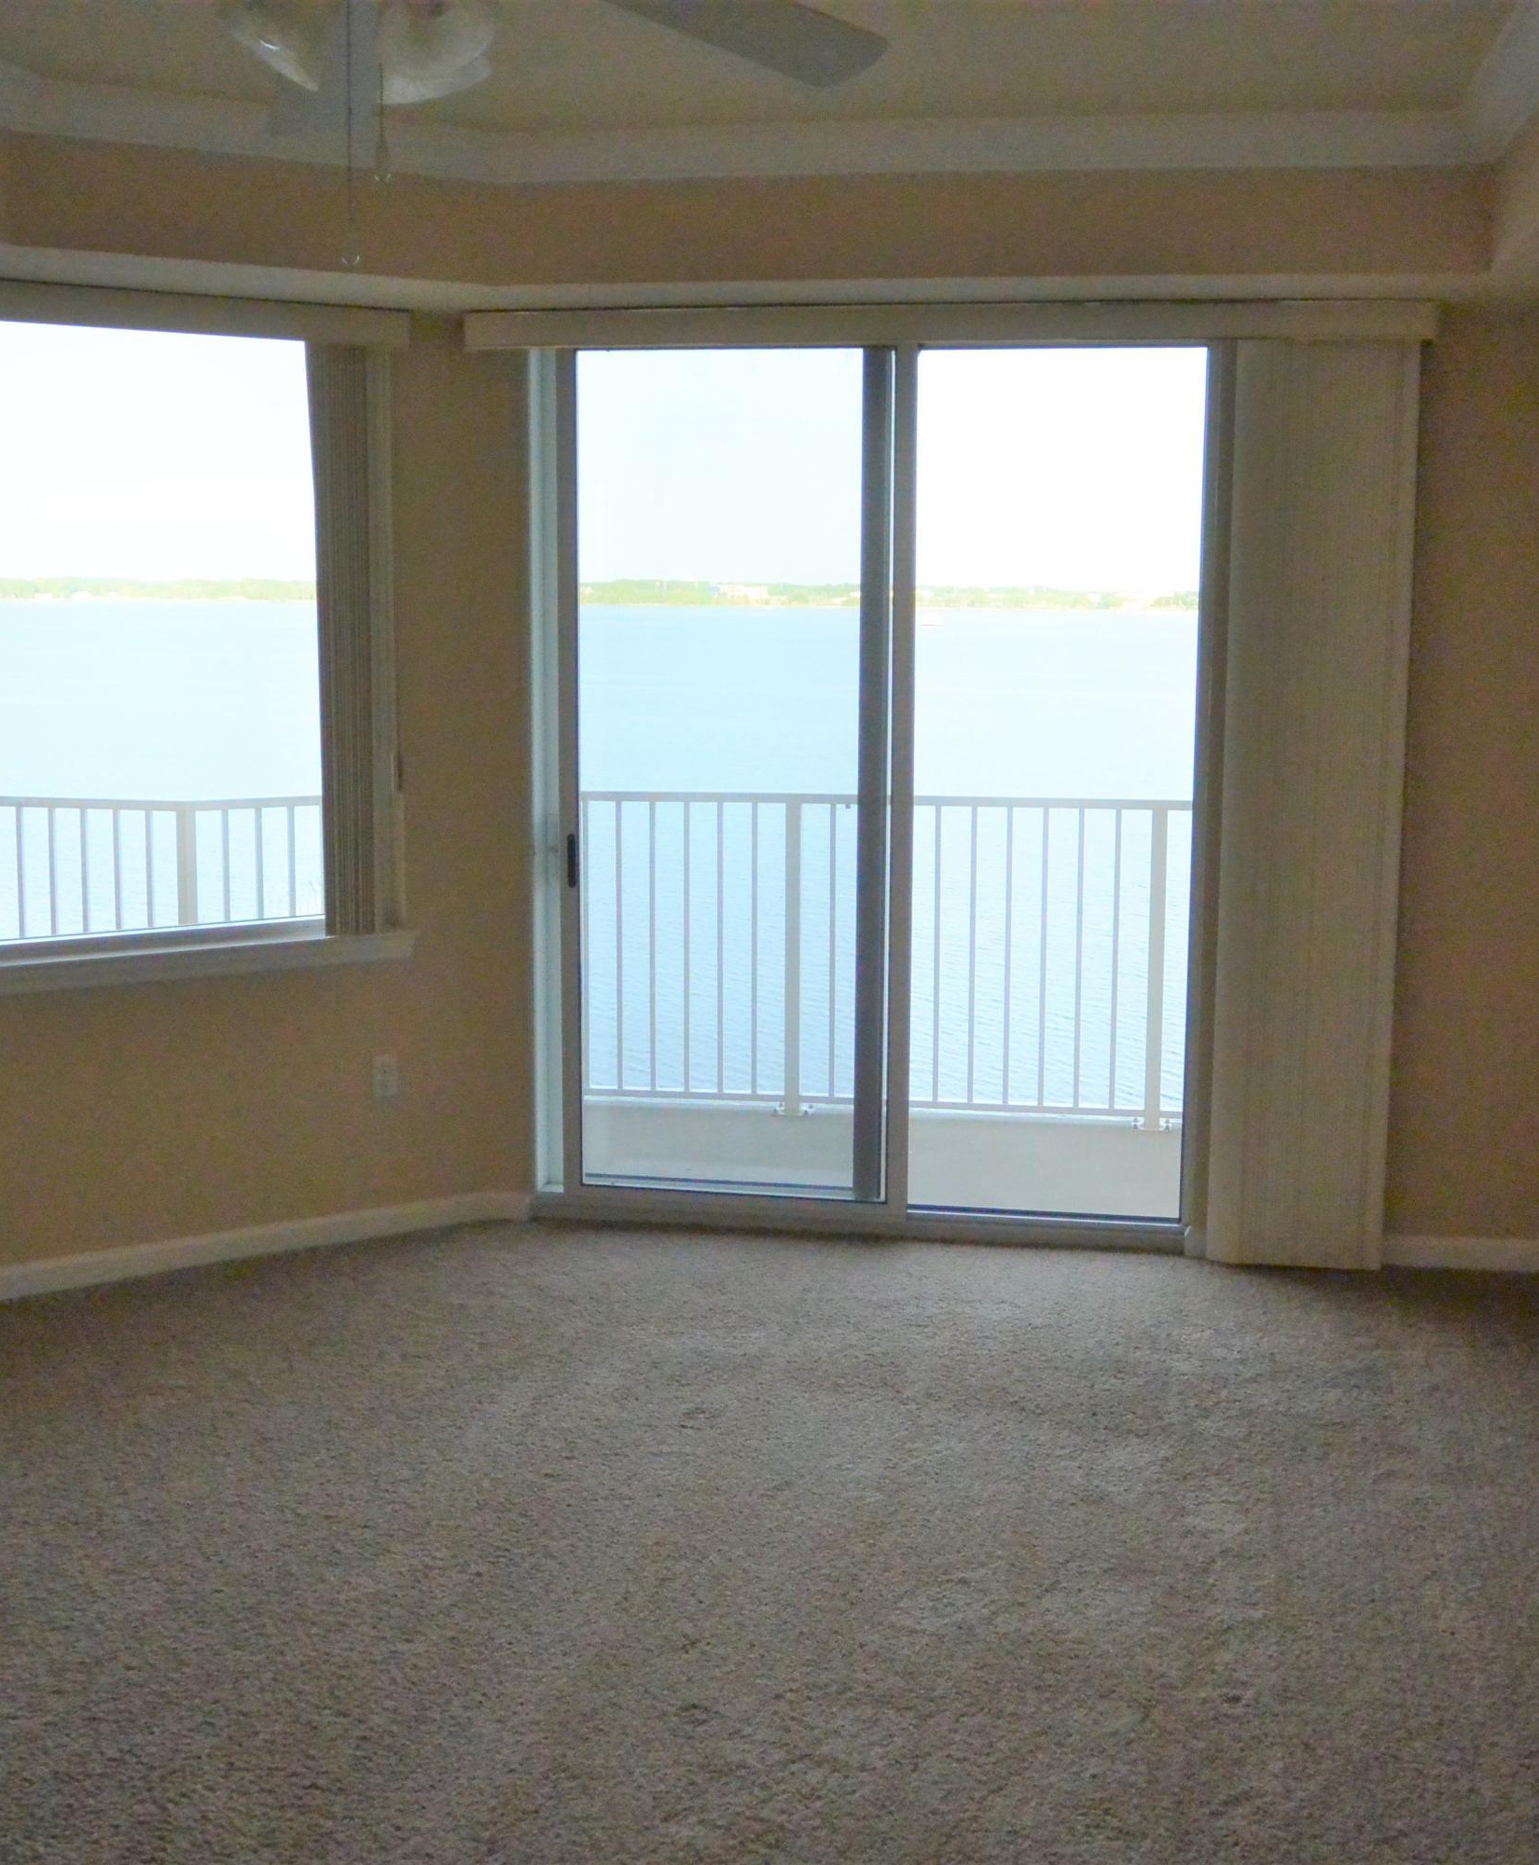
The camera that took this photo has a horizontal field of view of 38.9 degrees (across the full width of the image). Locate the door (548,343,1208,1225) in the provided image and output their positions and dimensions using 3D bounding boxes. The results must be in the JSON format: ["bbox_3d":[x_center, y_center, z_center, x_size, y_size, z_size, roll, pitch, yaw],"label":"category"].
[{"bbox_3d":[0.281,-0.364,5.816,1.816,2.370,0.120,2,9,9],"label":"door"}]

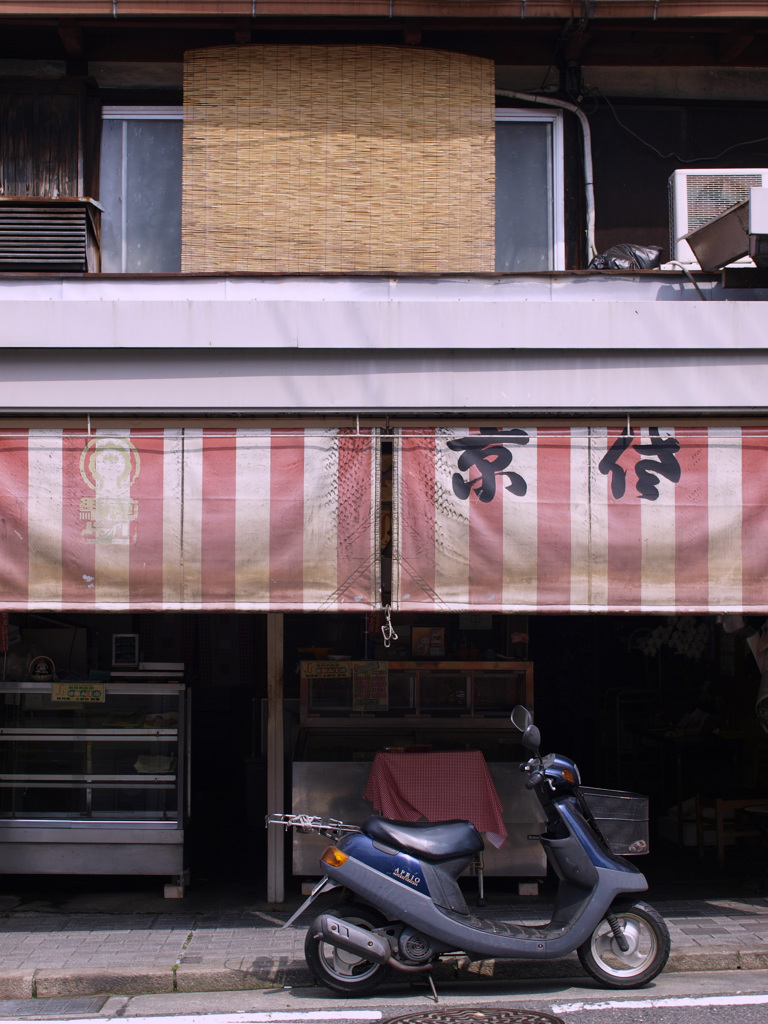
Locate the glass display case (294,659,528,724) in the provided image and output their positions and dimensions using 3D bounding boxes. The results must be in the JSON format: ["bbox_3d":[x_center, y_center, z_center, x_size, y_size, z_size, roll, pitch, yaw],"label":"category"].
[{"bbox_3d":[0.177,0.955,9.470,1.220,0.340,0.400,0,-3,0],"label":"glass display case"}]

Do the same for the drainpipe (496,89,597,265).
[{"bbox_3d":[0.906,-1.870,9.900,0.570,0.990,0.120,0,-3,0],"label":"drainpipe"}]

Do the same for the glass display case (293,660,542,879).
[{"bbox_3d":[0.183,1.315,9.290,1.280,1.090,0.720,0,-3,0],"label":"glass display case"}]

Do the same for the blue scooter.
[{"bbox_3d":[0.358,1.430,7.460,1.690,1.160,0.660,-1,-3,0],"label":"blue scooter"}]

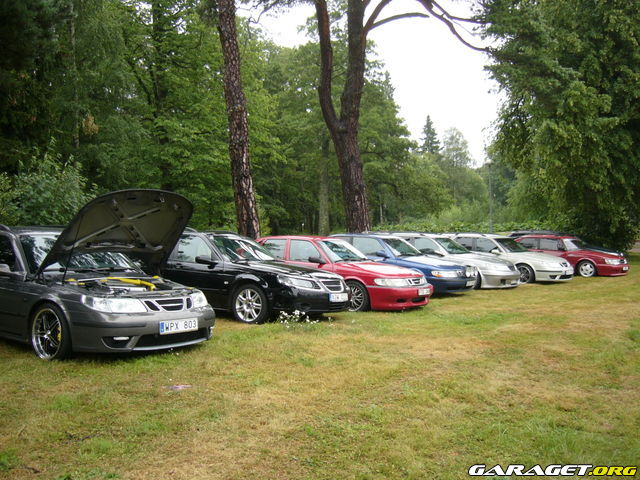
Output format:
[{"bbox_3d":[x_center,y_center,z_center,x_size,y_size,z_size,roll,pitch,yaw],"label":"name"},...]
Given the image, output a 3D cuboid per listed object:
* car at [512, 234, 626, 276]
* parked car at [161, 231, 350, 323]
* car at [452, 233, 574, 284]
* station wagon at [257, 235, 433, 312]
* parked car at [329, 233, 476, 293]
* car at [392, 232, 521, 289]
[{"bbox_3d":[7.267,0.541,20.646,4.690,1.420,1.700,-1,0,37],"label":"car"},{"bbox_3d":[-1.749,0.548,10.738,4.840,1.470,1.790,-1,0,32],"label":"parked car"},{"bbox_3d":[4.817,0.546,18.783,4.820,1.480,1.790,-1,0,36],"label":"car"},{"bbox_3d":[-0.103,0.613,12.427,4.630,1.430,1.710,-1,0,33],"label":"station wagon"},{"bbox_3d":[1.164,0.566,14.721,4.760,1.420,1.765,-1,0,33],"label":"parked car"},{"bbox_3d":[2.707,0.540,16.769,4.820,1.480,1.790,-1,0,29],"label":"car"}]

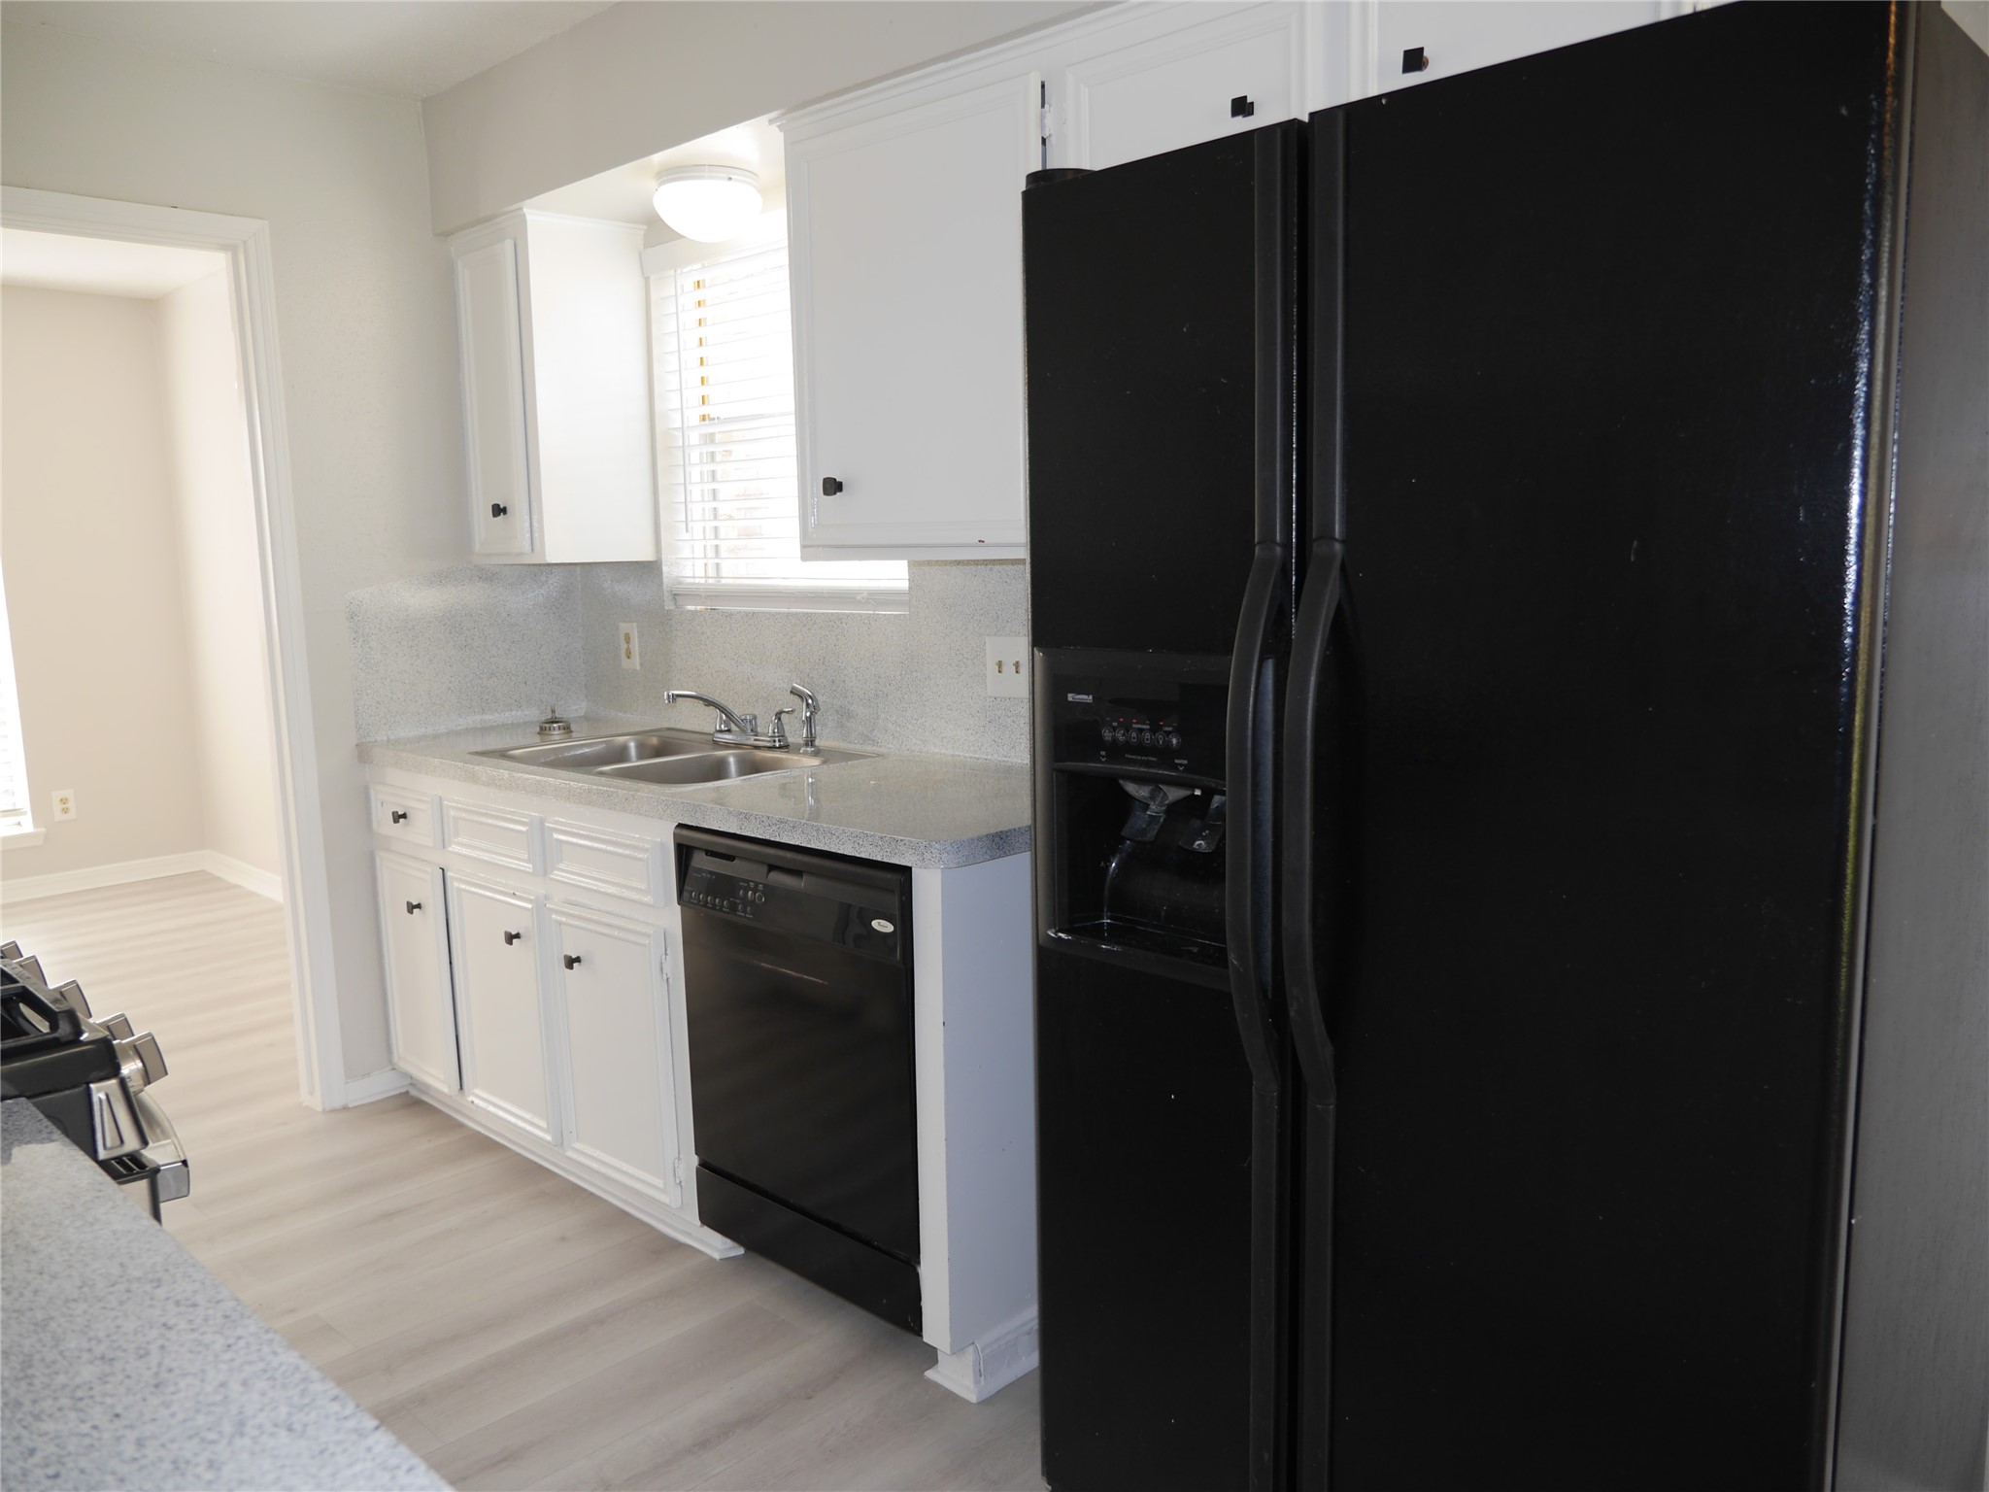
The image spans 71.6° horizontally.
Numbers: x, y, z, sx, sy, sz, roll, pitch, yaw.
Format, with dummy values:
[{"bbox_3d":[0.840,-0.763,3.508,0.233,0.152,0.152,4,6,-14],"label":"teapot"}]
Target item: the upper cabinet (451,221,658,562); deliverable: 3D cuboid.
[{"bbox_3d":[-1.109,-0.865,3.458,0.369,0.806,0.320,6,11,42],"label":"upper cabinet"}]

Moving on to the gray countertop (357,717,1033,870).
[{"bbox_3d":[-0.595,0.050,2.919,1.999,0.038,0.627,6,11,42],"label":"gray countertop"}]

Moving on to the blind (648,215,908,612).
[{"bbox_3d":[-0.515,-0.749,3.119,0.865,0.855,0.065,6,11,42],"label":"blind"}]

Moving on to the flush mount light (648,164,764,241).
[{"bbox_3d":[-0.605,-1.142,2.935,0.234,0.128,0.234,-1,8,0],"label":"flush mount light"}]

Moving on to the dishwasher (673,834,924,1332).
[{"bbox_3d":[-0.149,0.531,2.567,0.612,0.832,0.598,6,11,42],"label":"dishwasher"}]

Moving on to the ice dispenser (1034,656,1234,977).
[{"bbox_3d":[0.197,0.078,1.708,0.305,0.394,0.110,6,11,42],"label":"ice dispenser"}]

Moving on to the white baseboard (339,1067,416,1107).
[{"bbox_3d":[-1.547,0.856,3.449,0.017,0.072,0.168,6,11,42],"label":"white baseboard"}]

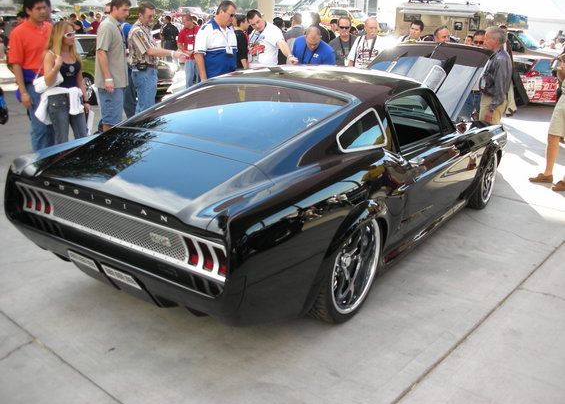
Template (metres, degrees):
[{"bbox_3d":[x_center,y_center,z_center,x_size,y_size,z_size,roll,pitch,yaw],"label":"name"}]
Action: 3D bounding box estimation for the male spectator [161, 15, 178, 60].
[{"bbox_3d":[-3.225,-4.426,16.465,0.540,1.770,0.400,-11,21,-35],"label":"male spectator"}]

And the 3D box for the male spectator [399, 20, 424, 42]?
[{"bbox_3d":[1.640,-1.526,7.651,0.520,1.740,0.360,10,19,24],"label":"male spectator"}]

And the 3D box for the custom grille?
[{"bbox_3d":[-0.833,0.112,2.777,1.470,0.190,0.100,13,20,32],"label":"custom grille"}]

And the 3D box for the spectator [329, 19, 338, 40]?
[{"bbox_3d":[0.897,-2.454,10.558,0.360,1.770,0.520,-8,19,-29],"label":"spectator"}]

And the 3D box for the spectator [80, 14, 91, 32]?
[{"bbox_3d":[-6.399,-5.222,18.764,0.420,1.760,0.520,9,19,22],"label":"spectator"}]

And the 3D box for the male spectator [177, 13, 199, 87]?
[{"bbox_3d":[-1.602,-2.322,9.852,0.540,1.750,0.380,12,19,28],"label":"male spectator"}]

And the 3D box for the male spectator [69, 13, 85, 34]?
[{"bbox_3d":[-6.150,-4.755,17.265,0.450,1.770,0.520,0,18,-6],"label":"male spectator"}]

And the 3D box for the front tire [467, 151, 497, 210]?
[{"bbox_3d":[1.903,-0.245,5.578,0.240,0.625,0.625,13,21,32],"label":"front tire"}]

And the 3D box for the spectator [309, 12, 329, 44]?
[{"bbox_3d":[0.659,-2.710,11.073,0.540,1.820,0.380,-4,18,-17],"label":"spectator"}]

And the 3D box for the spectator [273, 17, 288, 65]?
[{"bbox_3d":[-0.073,-2.235,9.753,0.360,1.750,0.540,-13,23,-41],"label":"spectator"}]

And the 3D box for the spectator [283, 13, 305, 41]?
[{"bbox_3d":[0.213,-2.831,11.473,0.540,1.820,0.380,-9,20,-29],"label":"spectator"}]

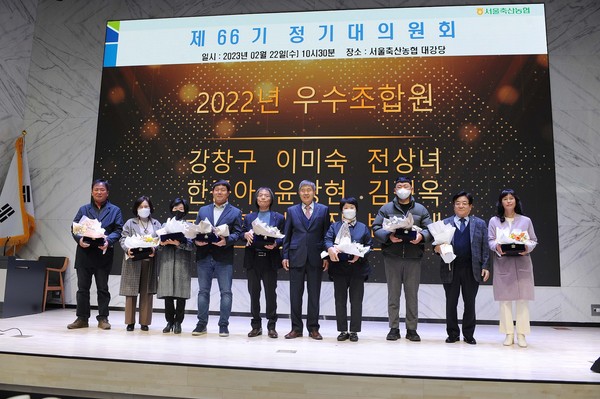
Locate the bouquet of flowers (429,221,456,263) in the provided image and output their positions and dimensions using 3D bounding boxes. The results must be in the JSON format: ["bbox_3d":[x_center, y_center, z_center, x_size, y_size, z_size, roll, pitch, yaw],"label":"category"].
[{"bbox_3d":[1.487,0.459,4.865,0.260,0.450,0.200,-7,-2,11],"label":"bouquet of flowers"}]

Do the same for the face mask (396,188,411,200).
[{"bbox_3d":[1.141,-0.055,5.139,0.150,0.125,0.090,0,-8,11],"label":"face mask"}]

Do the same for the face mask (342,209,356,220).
[{"bbox_3d":[0.539,0.163,5.076,0.142,0.115,0.085,0,-8,6],"label":"face mask"}]

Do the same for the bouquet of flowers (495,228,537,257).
[{"bbox_3d":[2.171,0.433,4.697,0.380,0.260,0.240,-1,-8,14],"label":"bouquet of flowers"}]

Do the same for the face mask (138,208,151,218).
[{"bbox_3d":[-1.802,0.162,5.403,0.140,0.110,0.085,2,-8,-8],"label":"face mask"}]

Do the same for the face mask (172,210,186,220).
[{"bbox_3d":[-1.373,0.182,5.315,0.140,0.110,0.085,2,-8,-6],"label":"face mask"}]

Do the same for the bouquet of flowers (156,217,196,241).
[{"bbox_3d":[-1.356,0.319,5.121,0.390,0.240,0.250,2,-8,-2],"label":"bouquet of flowers"}]

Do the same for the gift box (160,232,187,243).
[{"bbox_3d":[-1.389,0.417,5.121,0.250,0.100,0.170,2,-8,-2],"label":"gift box"}]

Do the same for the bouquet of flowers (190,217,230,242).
[{"bbox_3d":[-0.980,0.325,5.050,0.380,0.240,0.250,1,-8,0],"label":"bouquet of flowers"}]

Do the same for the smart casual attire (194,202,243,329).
[{"bbox_3d":[-0.912,0.738,5.216,0.480,1.360,0.360,1,-8,0],"label":"smart casual attire"}]

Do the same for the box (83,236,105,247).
[{"bbox_3d":[-2.321,0.472,5.241,0.235,0.100,0.170,2,-8,-5],"label":"box"}]

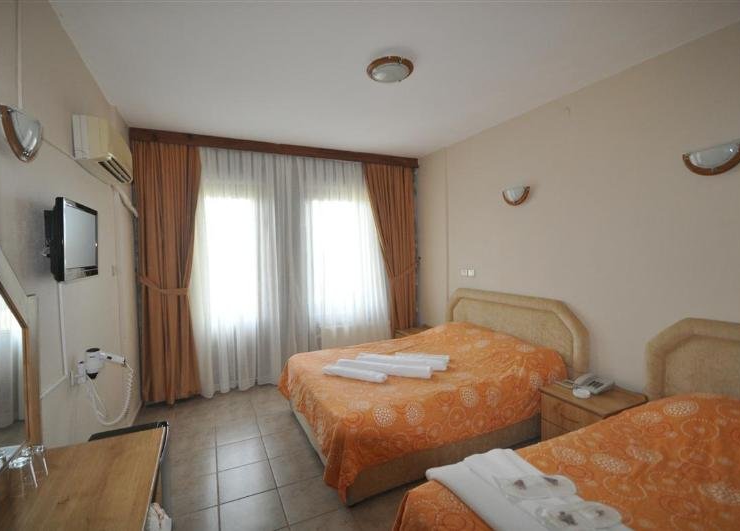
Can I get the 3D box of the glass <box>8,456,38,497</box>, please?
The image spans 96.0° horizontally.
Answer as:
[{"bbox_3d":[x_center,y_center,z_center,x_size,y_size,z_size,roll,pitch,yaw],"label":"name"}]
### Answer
[{"bbox_3d":[-1.074,0.654,1.028,0.067,0.090,0.067,-2,3,-26],"label":"glass"}]

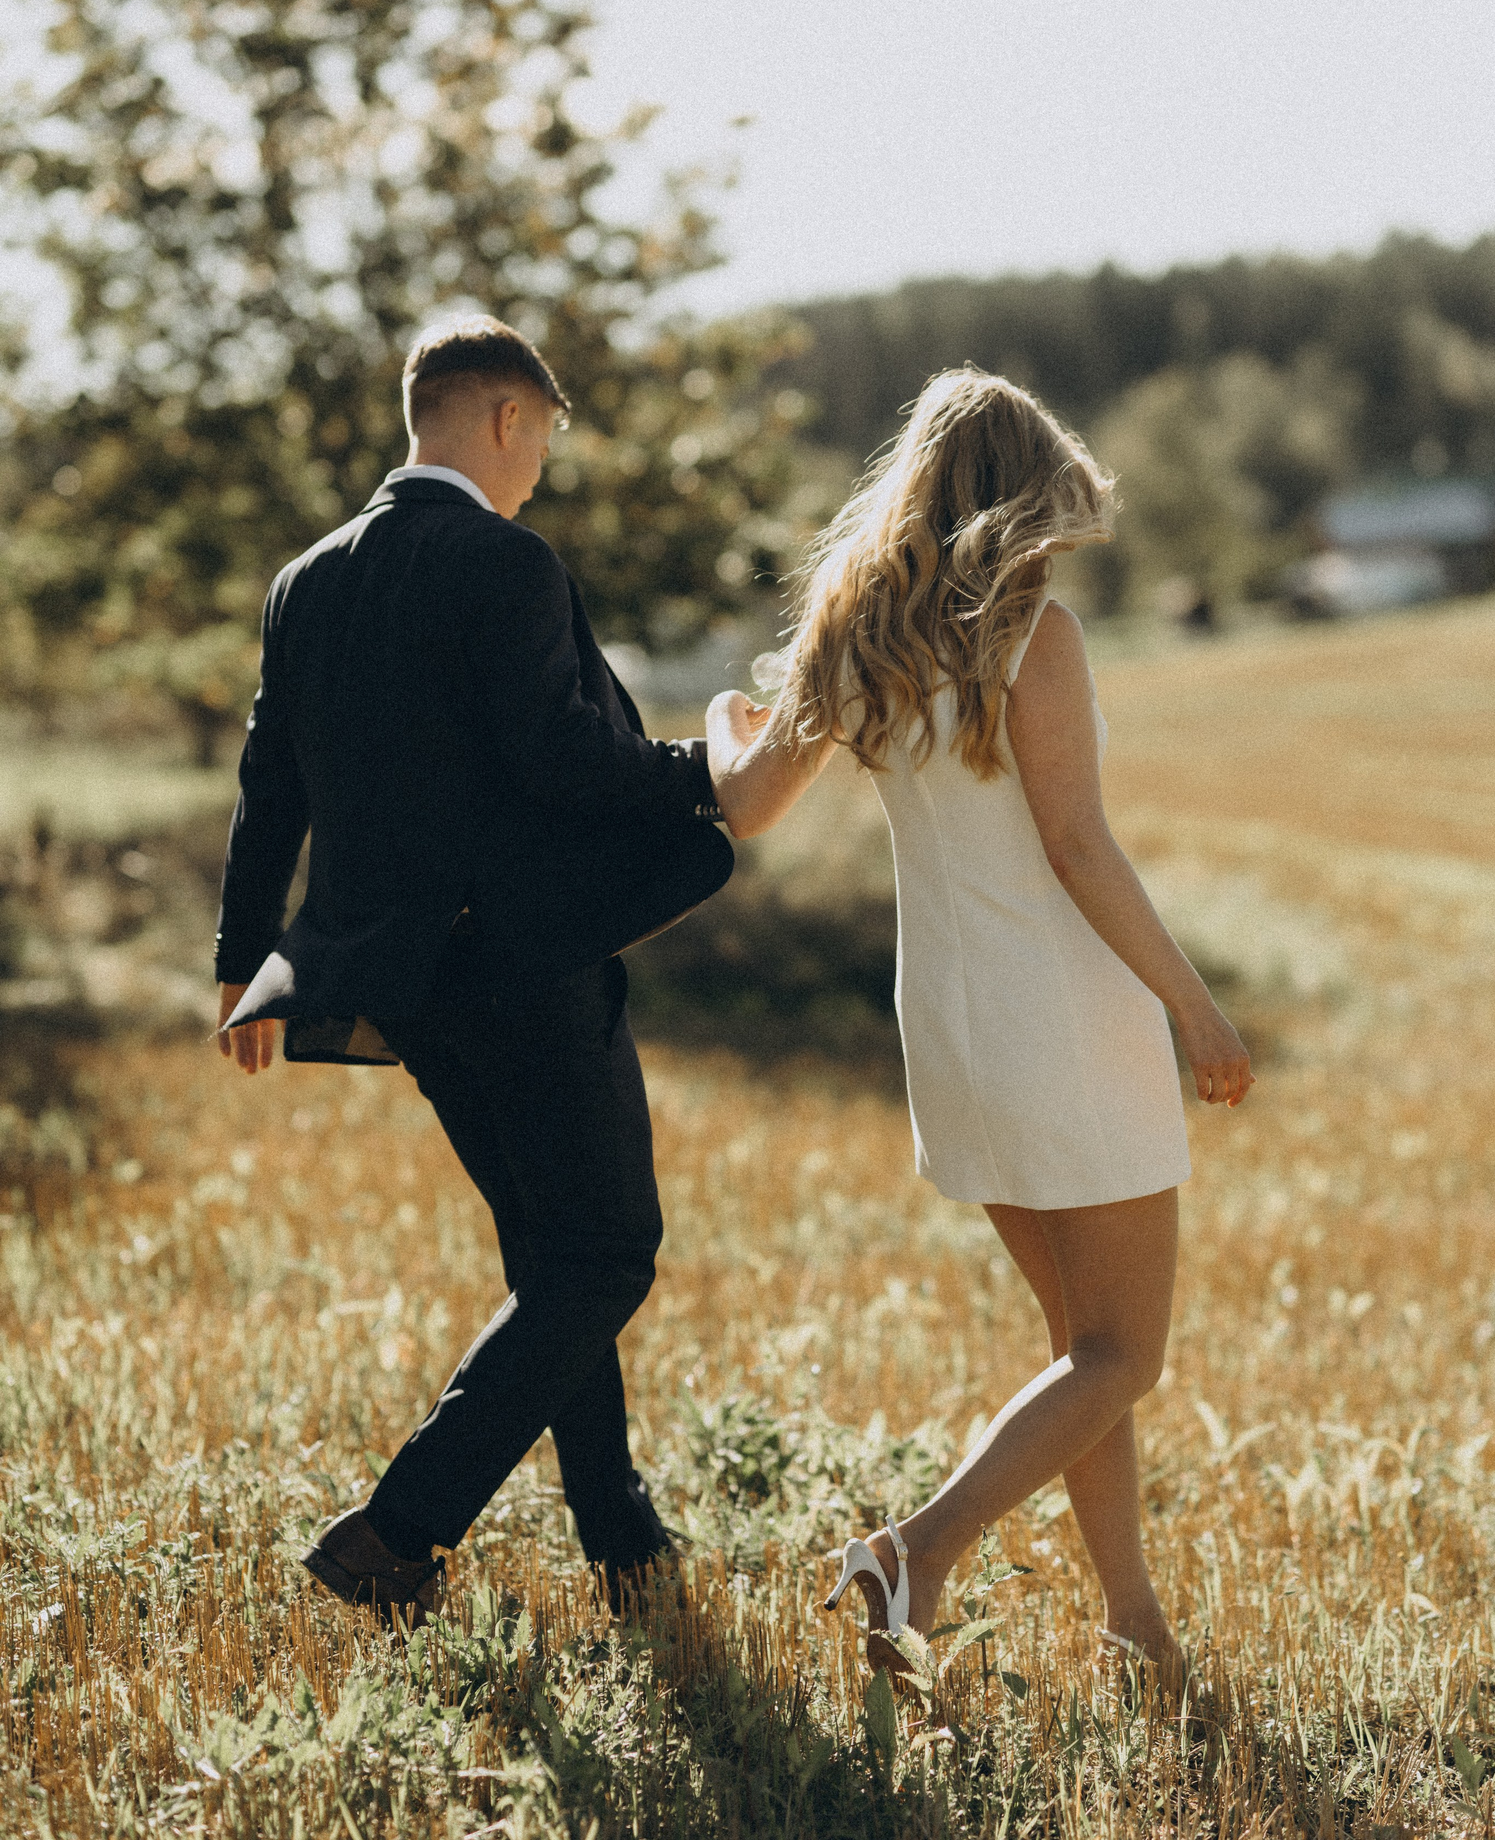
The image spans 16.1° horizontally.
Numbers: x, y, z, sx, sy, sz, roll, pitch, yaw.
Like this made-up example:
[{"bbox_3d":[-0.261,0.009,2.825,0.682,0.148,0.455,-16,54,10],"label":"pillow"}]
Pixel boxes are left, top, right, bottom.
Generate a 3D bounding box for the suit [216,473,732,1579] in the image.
[{"bbox_3d":[-0.360,0.137,7.070,0.630,1.460,0.580,-3,4,-44],"label":"suit"}]

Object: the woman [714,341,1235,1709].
[{"bbox_3d":[0.280,0.142,6.750,0.700,1.670,0.590,-3,4,-42],"label":"woman"}]

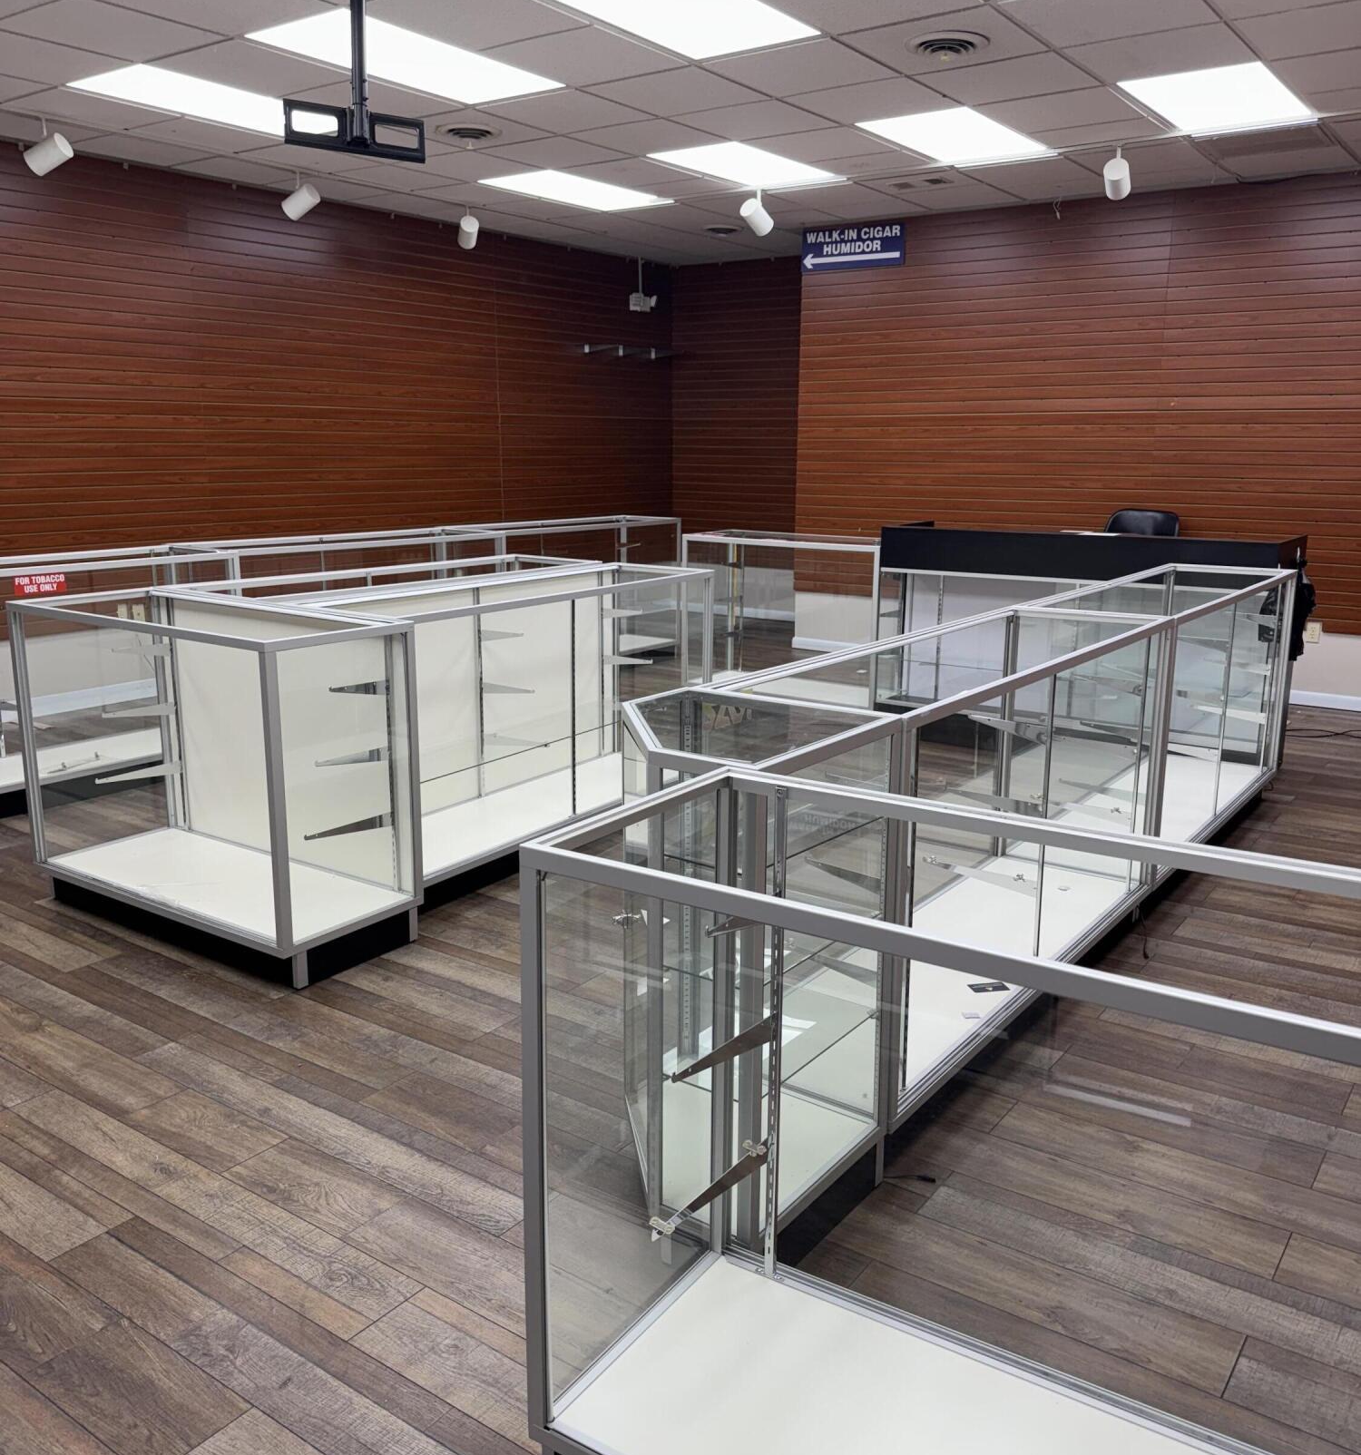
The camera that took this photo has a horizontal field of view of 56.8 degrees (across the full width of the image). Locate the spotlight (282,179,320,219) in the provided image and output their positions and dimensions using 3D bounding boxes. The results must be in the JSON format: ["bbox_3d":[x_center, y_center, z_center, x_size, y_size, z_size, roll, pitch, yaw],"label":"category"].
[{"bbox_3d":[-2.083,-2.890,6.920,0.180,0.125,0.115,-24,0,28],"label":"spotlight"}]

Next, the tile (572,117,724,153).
[{"bbox_3d":[-0.157,-2.910,6.180,0.600,0.020,0.600,10,16,35],"label":"tile"}]

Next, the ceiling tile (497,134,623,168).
[{"bbox_3d":[-0.644,-2.987,6.525,0.600,0.020,0.600,10,16,35],"label":"ceiling tile"}]

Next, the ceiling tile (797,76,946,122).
[{"bbox_3d":[0.839,-2.734,5.485,0.600,0.020,0.600,10,16,35],"label":"ceiling tile"}]

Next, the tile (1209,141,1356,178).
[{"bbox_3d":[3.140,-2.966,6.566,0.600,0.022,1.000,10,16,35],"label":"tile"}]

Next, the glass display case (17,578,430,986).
[{"bbox_3d":[-1.504,0.121,4.038,1.340,0.979,0.523,10,16,34],"label":"glass display case"}]

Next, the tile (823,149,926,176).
[{"bbox_3d":[1.055,-3.044,6.811,0.600,0.020,0.600,10,16,35],"label":"tile"}]

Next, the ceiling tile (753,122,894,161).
[{"bbox_3d":[0.698,-2.934,6.329,0.600,0.020,0.600,10,16,35],"label":"ceiling tile"}]

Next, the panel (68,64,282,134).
[{"bbox_3d":[-2.043,-2.810,5.689,0.590,0.040,1.190,10,16,35],"label":"panel"}]

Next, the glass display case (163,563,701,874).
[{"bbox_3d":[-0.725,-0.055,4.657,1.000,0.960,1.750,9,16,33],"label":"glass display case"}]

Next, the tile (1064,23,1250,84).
[{"bbox_3d":[1.822,-2.570,4.796,0.600,0.020,0.600,10,16,35],"label":"tile"}]

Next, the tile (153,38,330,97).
[{"bbox_3d":[-1.724,-2.667,5.100,0.600,0.020,0.600,10,16,35],"label":"tile"}]

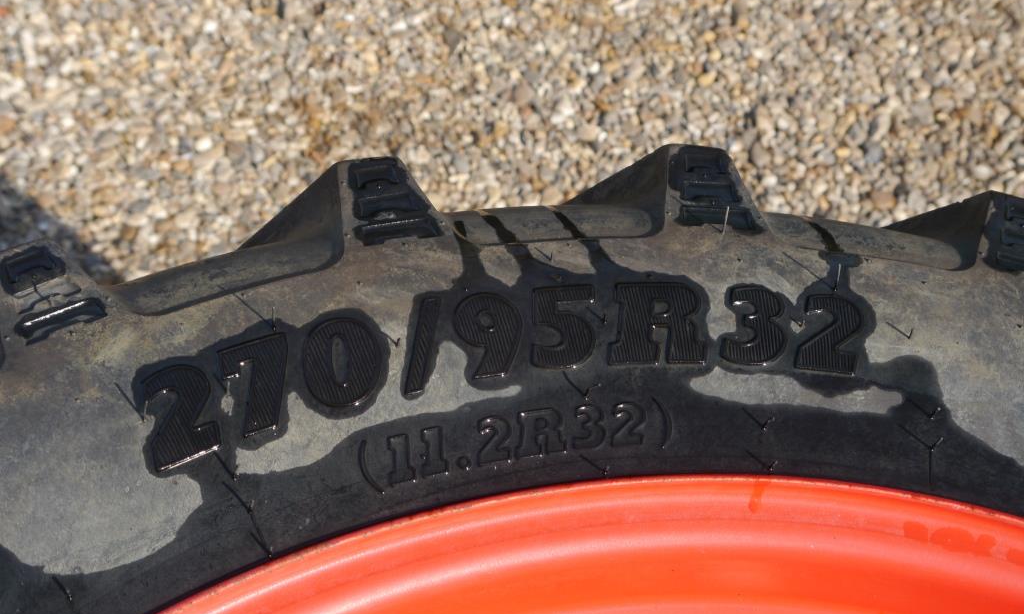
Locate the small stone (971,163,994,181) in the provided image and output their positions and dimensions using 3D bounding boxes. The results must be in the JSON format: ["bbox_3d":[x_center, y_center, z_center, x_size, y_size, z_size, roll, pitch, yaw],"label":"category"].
[{"bbox_3d":[0.754,-0.216,2.276,0.038,0.024,0.036,31,56,13],"label":"small stone"}]

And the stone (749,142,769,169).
[{"bbox_3d":[0.391,-0.239,2.240,0.031,0.025,0.050,21,55,7],"label":"stone"}]

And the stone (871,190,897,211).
[{"bbox_3d":[0.580,-0.166,2.216,0.041,0.026,0.040,27,56,11],"label":"stone"}]

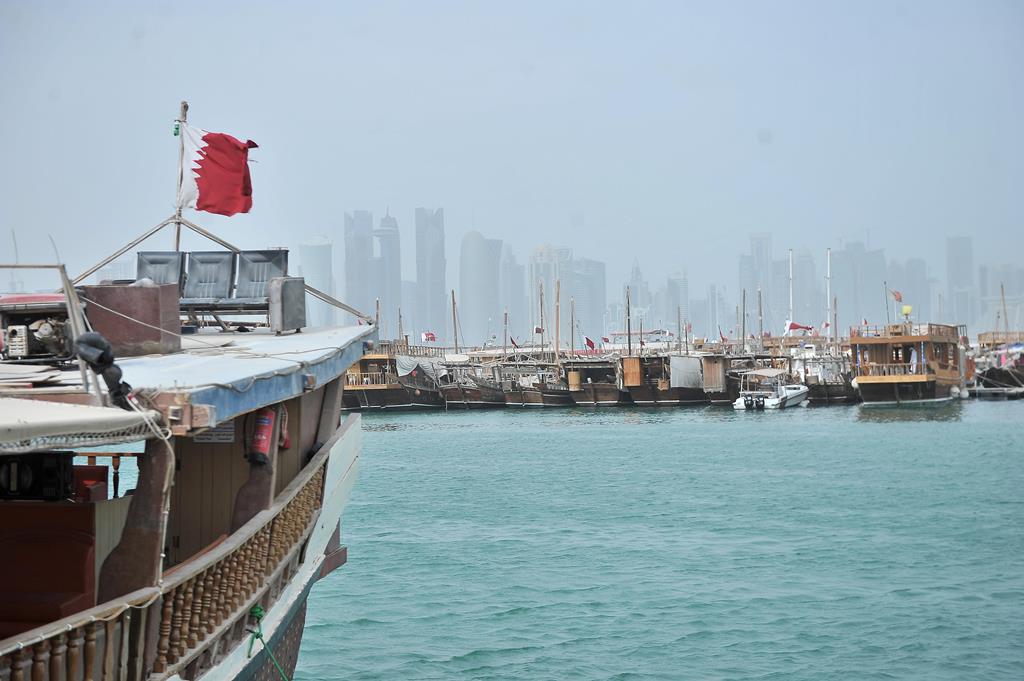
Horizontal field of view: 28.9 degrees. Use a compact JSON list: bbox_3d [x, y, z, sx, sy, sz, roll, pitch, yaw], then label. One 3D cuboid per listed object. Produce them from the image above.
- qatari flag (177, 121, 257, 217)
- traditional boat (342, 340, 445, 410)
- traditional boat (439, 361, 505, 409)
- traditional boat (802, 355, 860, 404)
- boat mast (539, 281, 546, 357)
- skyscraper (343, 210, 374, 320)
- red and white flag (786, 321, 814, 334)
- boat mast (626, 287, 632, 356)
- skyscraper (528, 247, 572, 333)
[{"bbox_3d":[-3.103,-1.805,21.000,0.880,0.980,0.220,3,-1,5],"label":"qatari flag"},{"bbox_3d":[-8.268,2.313,140.000,5.500,4.800,17.000,-1,0,17],"label":"traditional boat"},{"bbox_3d":[-2.400,2.829,136.500,4.000,3.300,13.000,0,-1,12],"label":"traditional boat"},{"bbox_3d":[21.827,2.295,133.000,4.400,3.500,13.000,-1,0,17],"label":"traditional boat"},{"bbox_3d":[2.208,-1.556,144.000,0.190,5.600,0.190,-1,-1,0],"label":"boat mast"},{"bbox_3d":[-273.900,-107.864,3550.000,50.000,245.000,45.000,-1,0,0],"label":"skyscraper"},{"bbox_3d":[21.027,-0.947,145.000,2.000,1.000,0.350,0,-1,0],"label":"red and white flag"},{"bbox_3d":[8.387,-1.356,142.000,0.200,5.100,0.200,-1,-1,0],"label":"boat mast"},{"bbox_3d":[75.220,-93.564,4100.000,66.000,206.000,52.000,-1,0,0],"label":"skyscraper"}]

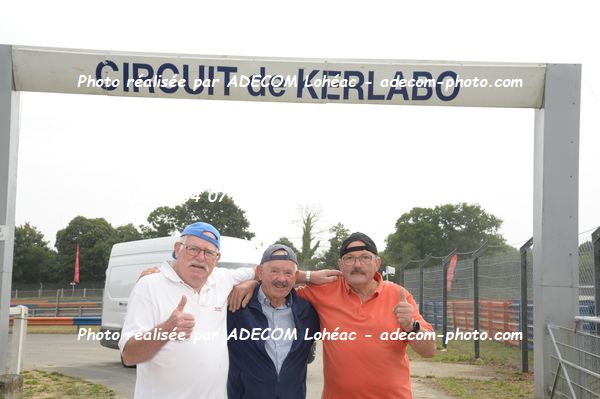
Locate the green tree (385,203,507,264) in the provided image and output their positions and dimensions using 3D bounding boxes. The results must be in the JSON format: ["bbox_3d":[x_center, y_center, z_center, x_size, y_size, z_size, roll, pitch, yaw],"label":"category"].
[{"bbox_3d":[15.680,5.460,98.000,13.000,10.000,11.500,1,-5,0],"label":"green tree"}]

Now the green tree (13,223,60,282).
[{"bbox_3d":[-26.290,5.900,90.000,5.400,7.400,5.400,1,-5,0],"label":"green tree"}]

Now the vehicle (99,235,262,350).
[{"bbox_3d":[-1.861,2.055,18.089,2.060,2.580,5.550,5,-8,-36],"label":"vehicle"}]

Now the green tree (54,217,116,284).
[{"bbox_3d":[-20.980,5.600,90.000,6.300,8.000,6.300,1,-5,0],"label":"green tree"}]

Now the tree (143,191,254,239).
[{"bbox_3d":[-10.753,4.654,98.000,11.984,11.235,11.025,0,-6,0],"label":"tree"}]

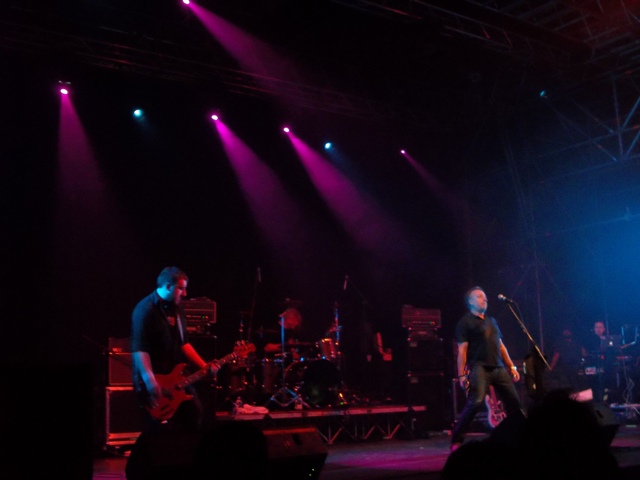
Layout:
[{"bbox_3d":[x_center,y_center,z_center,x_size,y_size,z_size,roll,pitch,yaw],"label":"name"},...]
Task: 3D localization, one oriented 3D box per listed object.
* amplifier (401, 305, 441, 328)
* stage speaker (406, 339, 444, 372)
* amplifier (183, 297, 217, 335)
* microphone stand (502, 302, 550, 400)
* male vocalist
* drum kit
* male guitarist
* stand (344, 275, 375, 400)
[{"bbox_3d":[1.310,1.044,10.947,0.600,0.286,0.270,5,-10,-31],"label":"amplifier"},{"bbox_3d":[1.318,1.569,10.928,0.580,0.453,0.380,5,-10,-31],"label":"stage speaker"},{"bbox_3d":[-1.571,0.909,9.658,0.600,0.432,0.300,5,-10,-31],"label":"amplifier"},{"bbox_3d":[1.978,1.308,7.792,0.520,1.478,0.700,6,-11,-35],"label":"microphone stand"},{"bbox_3d":[1.737,1.307,8.387,0.760,1.660,0.500,4,-10,-25],"label":"male vocalist"},{"bbox_3d":[-0.424,1.322,9.459,1.650,1.269,1.200,6,-11,-35],"label":"drum kit"},{"bbox_3d":[-1.323,1.105,7.399,0.600,1.760,0.620,-7,-11,39],"label":"male guitarist"},{"bbox_3d":[0.492,1.254,10.127,0.520,1.606,0.450,4,-10,-25],"label":"stand"}]

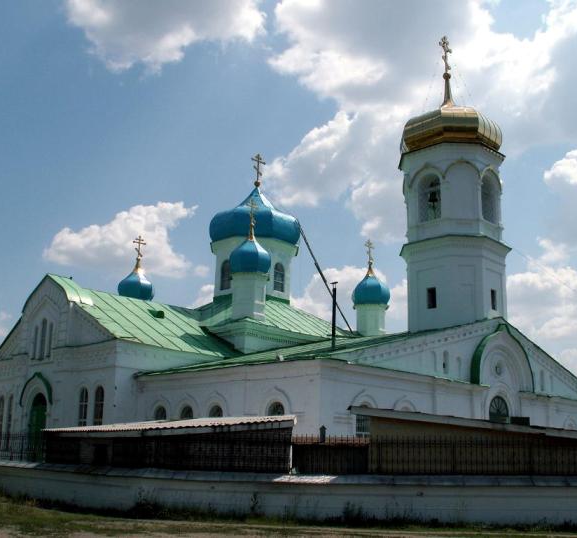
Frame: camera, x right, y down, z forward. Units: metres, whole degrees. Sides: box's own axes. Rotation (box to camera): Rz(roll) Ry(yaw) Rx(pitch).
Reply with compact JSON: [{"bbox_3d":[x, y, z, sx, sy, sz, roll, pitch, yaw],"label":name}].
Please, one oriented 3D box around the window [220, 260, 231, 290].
[{"bbox_3d":[-4.610,0.513,53.085,1.016,2.195,0.220,-12,-20,42],"label":"window"}]

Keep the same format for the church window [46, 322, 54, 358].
[{"bbox_3d":[-13.543,4.085,41.527,0.252,1.986,0.476,15,-20,-43],"label":"church window"}]

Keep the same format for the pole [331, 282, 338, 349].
[{"bbox_3d":[2.246,2.272,35.724,0.308,3.302,0.308,1,-14,0],"label":"pole"}]

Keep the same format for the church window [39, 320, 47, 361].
[{"bbox_3d":[-14.190,4.119,42.191,0.252,2.428,0.588,15,-20,-43],"label":"church window"}]

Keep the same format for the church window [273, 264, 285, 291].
[{"bbox_3d":[-0.645,0.591,53.055,0.220,2.156,1.032,-12,-20,42],"label":"church window"}]

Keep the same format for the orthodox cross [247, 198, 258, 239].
[{"bbox_3d":[-2.364,-3.243,47.032,0.200,2.872,1.078,-12,-20,42],"label":"orthodox cross"}]

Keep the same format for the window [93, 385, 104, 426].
[{"bbox_3d":[-9.727,7.556,37.252,0.862,3.126,0.220,-12,-20,42],"label":"window"}]

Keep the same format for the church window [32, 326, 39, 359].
[{"bbox_3d":[-15.197,4.419,43.583,0.462,1.948,0.220,-12,-20,42],"label":"church window"}]

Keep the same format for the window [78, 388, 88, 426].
[{"bbox_3d":[-10.793,7.796,38.249,0.847,3.111,0.220,-12,-20,42],"label":"window"}]

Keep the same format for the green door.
[{"bbox_3d":[-13.952,8.933,40.643,0.392,3.915,2.075,15,-20,-43],"label":"green door"}]

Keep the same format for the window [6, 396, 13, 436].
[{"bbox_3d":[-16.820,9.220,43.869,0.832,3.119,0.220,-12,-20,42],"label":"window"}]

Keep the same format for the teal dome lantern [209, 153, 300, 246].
[{"bbox_3d":[-2.382,-5.466,54.867,6.580,7.079,6.580,15,-20,-43],"label":"teal dome lantern"}]

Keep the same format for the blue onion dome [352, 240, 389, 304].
[{"bbox_3d":[5.994,0.231,53.417,2.548,4.865,2.548,1,-14,0],"label":"blue onion dome"}]

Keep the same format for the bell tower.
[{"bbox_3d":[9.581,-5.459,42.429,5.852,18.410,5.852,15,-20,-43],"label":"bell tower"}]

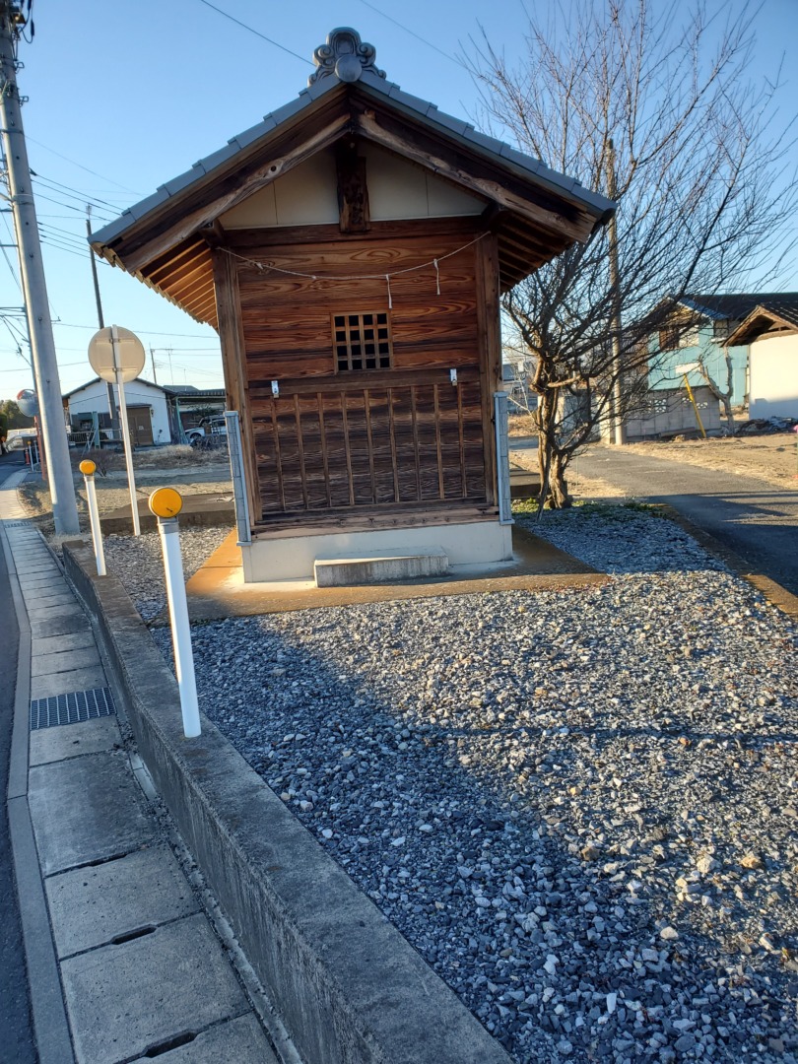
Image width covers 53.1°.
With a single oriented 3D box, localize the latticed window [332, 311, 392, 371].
[{"bbox_3d":[-0.262,-1.357,5.725,0.425,0.420,0.050,-4,9,-4],"label":"latticed window"}]

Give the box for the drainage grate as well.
[{"bbox_3d":[-1.841,1.018,4.531,0.435,0.045,0.485,-7,10,-21],"label":"drainage grate"}]

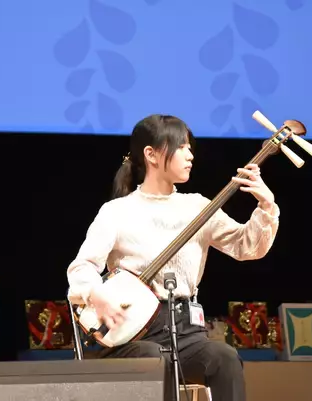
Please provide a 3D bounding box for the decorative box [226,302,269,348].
[{"bbox_3d":[0.406,0.560,12.373,0.174,0.213,0.050,1,-21,-16],"label":"decorative box"}]

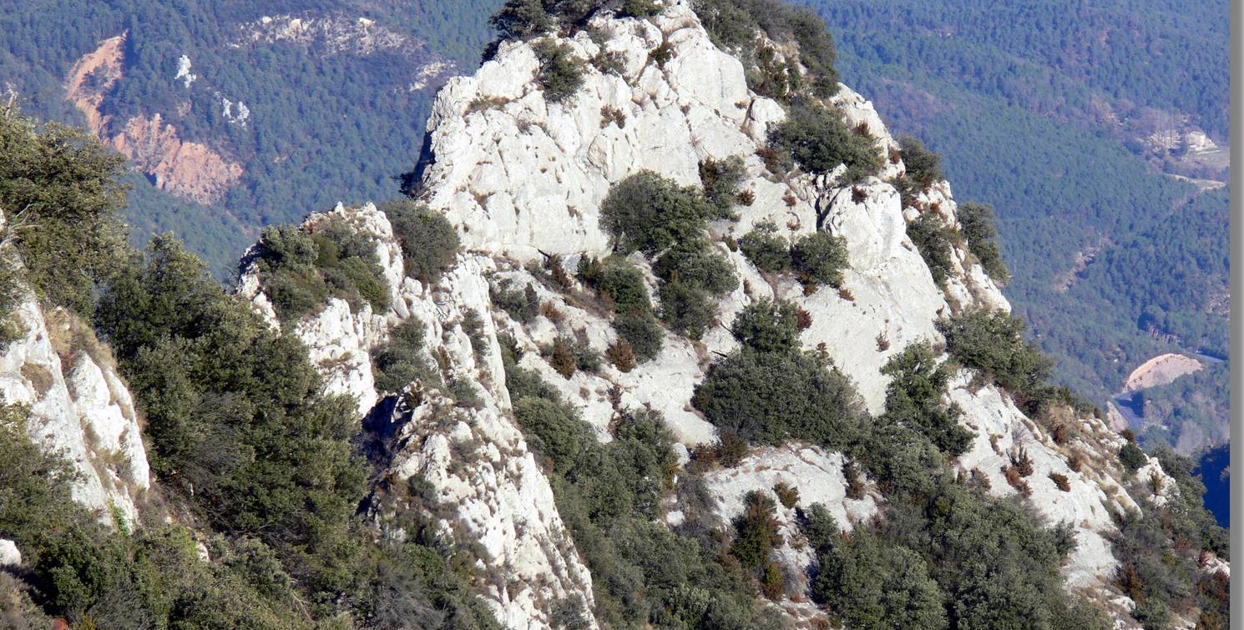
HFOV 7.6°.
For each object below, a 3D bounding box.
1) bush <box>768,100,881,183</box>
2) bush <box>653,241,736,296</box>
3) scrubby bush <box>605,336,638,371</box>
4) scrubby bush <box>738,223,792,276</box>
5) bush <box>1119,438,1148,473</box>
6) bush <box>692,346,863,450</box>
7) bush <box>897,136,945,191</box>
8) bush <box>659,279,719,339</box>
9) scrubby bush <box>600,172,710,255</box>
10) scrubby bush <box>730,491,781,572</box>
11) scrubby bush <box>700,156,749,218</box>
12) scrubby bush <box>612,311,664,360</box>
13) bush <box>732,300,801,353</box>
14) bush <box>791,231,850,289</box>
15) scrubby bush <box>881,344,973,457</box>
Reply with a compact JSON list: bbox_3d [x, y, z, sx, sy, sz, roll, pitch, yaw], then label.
[{"bbox_3d":[4.739,-4.051,219.480,2.629,1.713,1.959,0,12,0],"label":"bush"},{"bbox_3d":[1.662,-1.063,216.225,1.892,1.125,1.286,0,12,0],"label":"bush"},{"bbox_3d":[-0.004,0.898,213.900,0.713,0.711,0.677,0,12,0],"label":"scrubby bush"},{"bbox_3d":[3.309,-1.543,217.155,1.199,1.103,1.139,0,12,0],"label":"scrubby bush"},{"bbox_3d":[11.952,3.287,219.480,0.686,0.758,0.652,0,12,0],"label":"bush"},{"bbox_3d":[3.534,1.881,212.970,3.882,2.098,2.398,0,12,0],"label":"bush"},{"bbox_3d":[7.121,-3.597,223.200,1.093,1.222,1.038,0,12,0],"label":"bush"},{"bbox_3d":[1.528,-0.139,214.830,1.365,1.253,1.297,0,12,0],"label":"bush"},{"bbox_3d":[0.929,-2.808,260.000,3.060,2.289,2.693,0,10,0],"label":"scrubby bush"},{"bbox_3d":[2.971,4.823,209.250,1.155,1.709,1.097,0,12,0],"label":"scrubby bush"},{"bbox_3d":[2.854,-3.560,261.500,1.362,1.728,1.294,0,10,0],"label":"scrubby bush"},{"bbox_3d":[0.436,0.570,257.000,1.419,1.368,1.277,0,10,0],"label":"scrubby bush"},{"bbox_3d":[3.972,0.317,258.000,1.989,1.496,1.761,0,10,0],"label":"bush"},{"bbox_3d":[4.543,-1.280,216.690,1.332,1.200,1.265,0,12,0],"label":"bush"},{"bbox_3d":[8.347,2.350,257.000,2.516,3.125,2.390,0,10,0],"label":"scrubby bush"}]

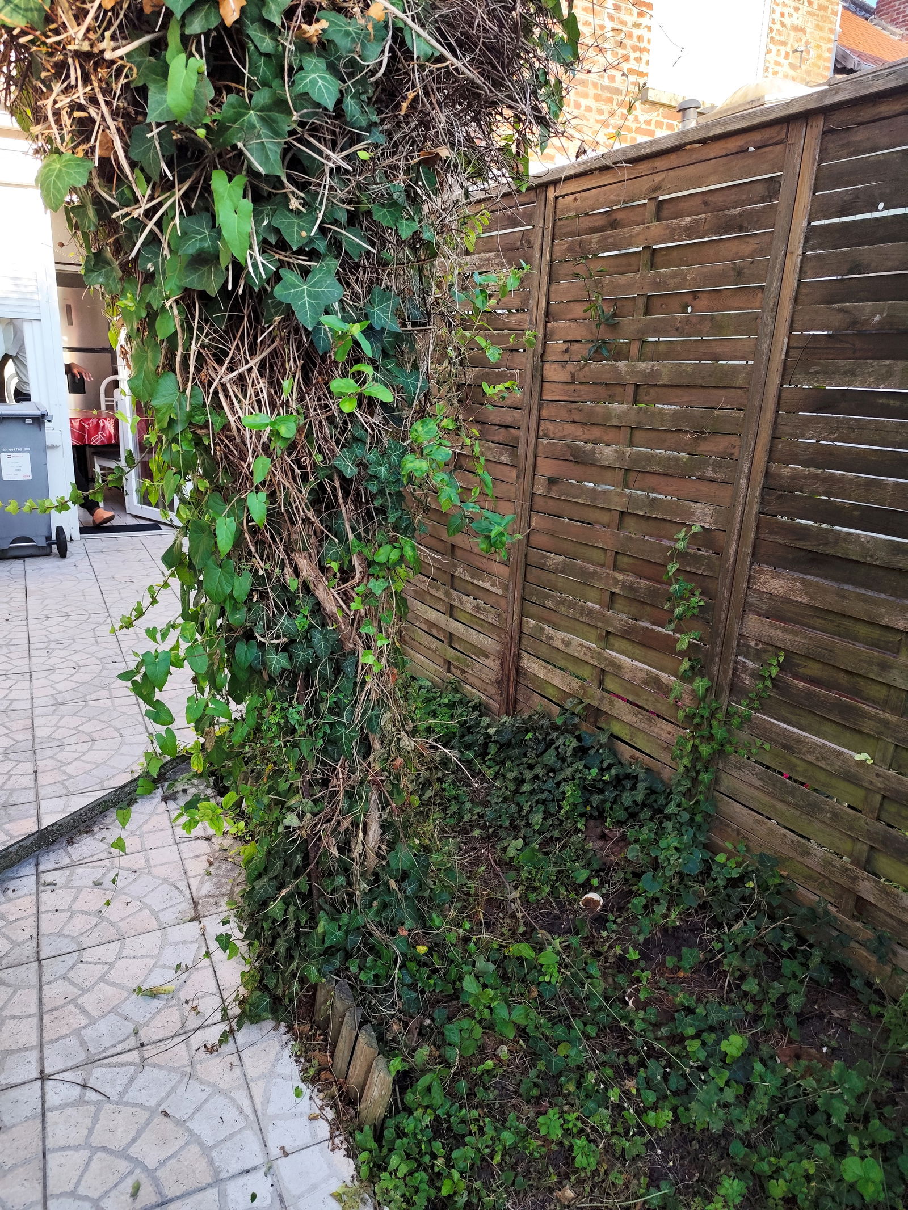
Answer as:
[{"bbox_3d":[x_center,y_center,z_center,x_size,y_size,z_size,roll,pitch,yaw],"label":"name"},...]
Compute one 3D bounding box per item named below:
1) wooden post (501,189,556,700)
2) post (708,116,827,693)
[{"bbox_3d":[0.264,-0.452,2.740,0.060,1.810,0.088,-7,18,-34],"label":"wooden post"},{"bbox_3d":[0.759,-0.266,2.035,0.060,1.750,0.088,-7,18,-34],"label":"post"}]

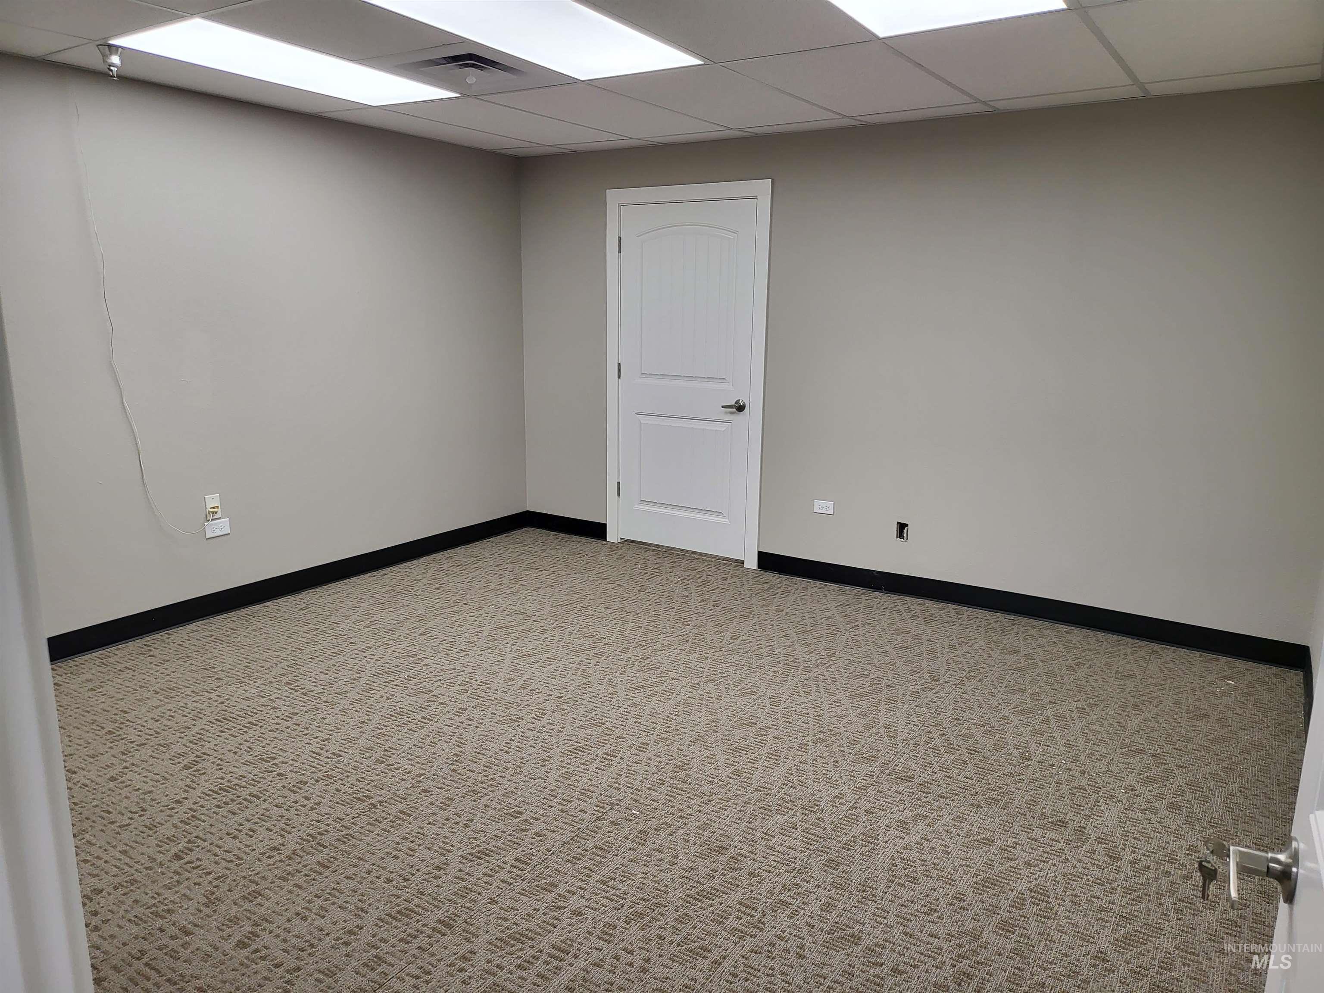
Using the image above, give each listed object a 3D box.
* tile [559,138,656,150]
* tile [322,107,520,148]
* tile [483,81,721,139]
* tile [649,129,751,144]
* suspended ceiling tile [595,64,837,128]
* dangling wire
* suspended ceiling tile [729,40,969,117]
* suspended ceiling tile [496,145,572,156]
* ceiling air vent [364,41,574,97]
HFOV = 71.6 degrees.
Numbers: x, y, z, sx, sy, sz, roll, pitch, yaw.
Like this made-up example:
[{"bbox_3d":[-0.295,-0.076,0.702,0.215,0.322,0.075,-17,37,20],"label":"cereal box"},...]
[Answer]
[{"bbox_3d":[-0.327,-2.005,5.209,0.598,0.018,0.255,9,15,33],"label":"tile"},{"bbox_3d":[-1.171,-1.955,4.884,0.411,0.020,1.209,9,14,32],"label":"tile"},{"bbox_3d":[-0.230,-1.792,4.277,0.598,0.018,1.207,9,15,33],"label":"tile"},{"bbox_3d":[0.181,-1.926,4.881,0.598,0.018,0.255,9,15,33],"label":"tile"},{"bbox_3d":[0.278,-1.713,3.949,0.598,0.018,1.207,9,15,33],"label":"suspended ceiling tile"},{"bbox_3d":[-2.213,-0.712,3.930,0.020,1.870,0.375,9,14,32],"label":"dangling wire"},{"bbox_3d":[0.785,-1.634,3.621,0.598,0.018,1.207,9,15,33],"label":"suspended ceiling tile"},{"bbox_3d":[-0.770,-2.076,5.488,0.411,0.020,0.246,9,14,32],"label":"suspended ceiling tile"},{"bbox_3d":[-0.736,-1.644,3.535,0.600,0.020,0.600,9,14,32],"label":"ceiling air vent"}]

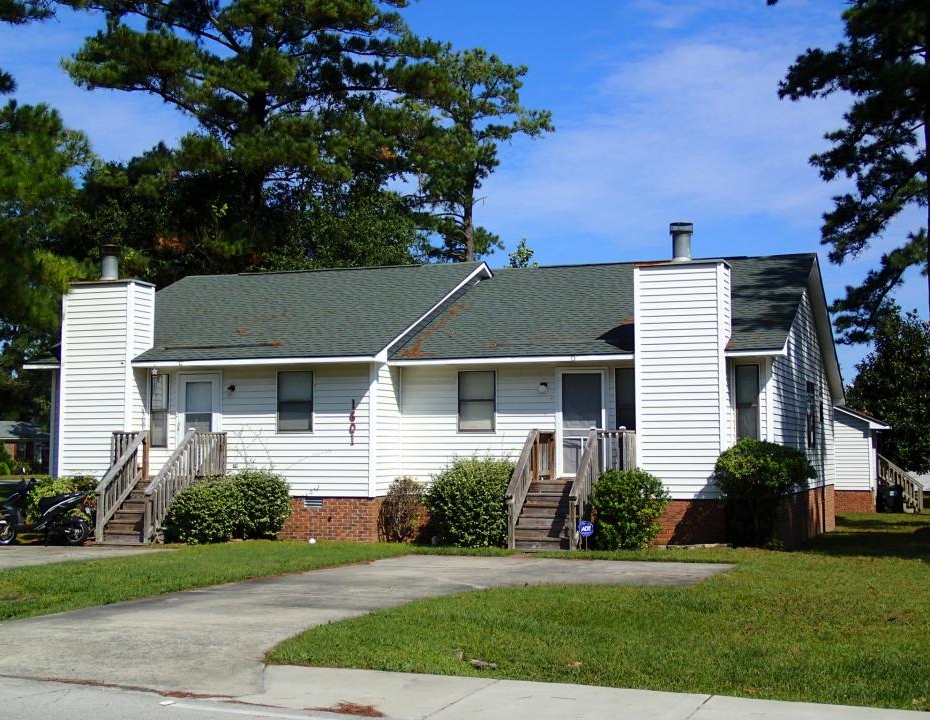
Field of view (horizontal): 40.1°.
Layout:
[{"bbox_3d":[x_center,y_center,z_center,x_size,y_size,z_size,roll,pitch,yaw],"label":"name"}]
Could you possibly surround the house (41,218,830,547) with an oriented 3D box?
[{"bbox_3d":[0.248,0.823,29.815,15.400,6.180,14.500,-2,-4,21],"label":"house"}]

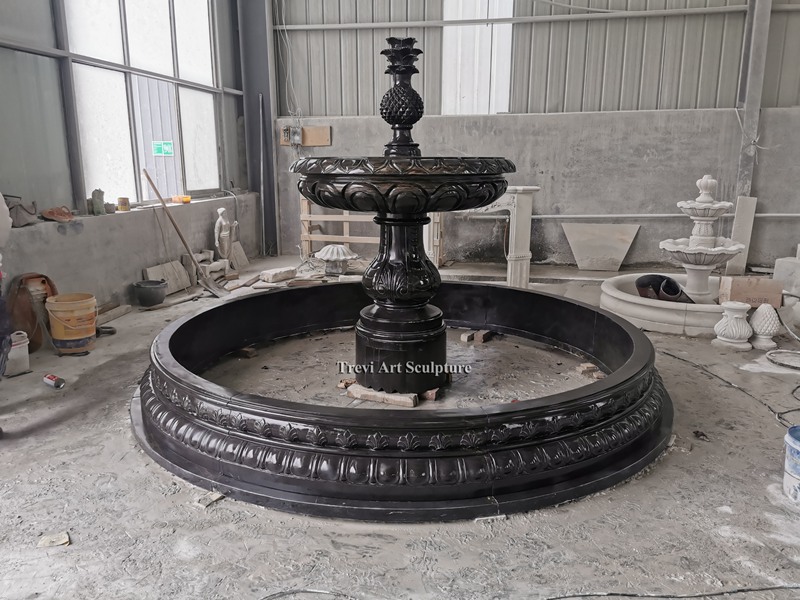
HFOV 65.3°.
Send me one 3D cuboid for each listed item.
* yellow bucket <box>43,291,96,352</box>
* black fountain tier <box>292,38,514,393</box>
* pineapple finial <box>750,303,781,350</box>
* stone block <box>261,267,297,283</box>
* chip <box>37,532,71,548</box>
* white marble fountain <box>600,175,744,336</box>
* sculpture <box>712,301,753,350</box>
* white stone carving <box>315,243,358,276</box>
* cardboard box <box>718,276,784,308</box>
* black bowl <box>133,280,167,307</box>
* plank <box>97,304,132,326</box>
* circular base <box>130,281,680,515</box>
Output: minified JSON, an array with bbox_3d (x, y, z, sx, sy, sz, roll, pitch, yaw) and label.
[{"bbox_3d":[-2.325,0.174,4.438,0.310,0.380,0.310,-7,15,-28],"label":"yellow bucket"},{"bbox_3d":[0.019,-0.494,3.800,1.308,2.057,1.308,0,13,0],"label":"black fountain tier"},{"bbox_3d":[2.615,0.180,4.444,0.195,0.300,0.195,2,13,10],"label":"pineapple finial"},{"bbox_3d":[-1.364,-0.286,7.096,0.180,0.085,0.400,8,15,32],"label":"stone block"},{"bbox_3d":[-1.225,0.854,2.236,0.105,0.018,0.065,-4,13,-14],"label":"chip"},{"bbox_3d":[2.518,-0.438,5.193,1.570,1.175,1.570,2,13,10],"label":"white marble fountain"},{"bbox_3d":[2.384,0.179,4.455,0.260,0.300,0.260,4,14,18],"label":"sculpture"},{"bbox_3d":[-0.741,-0.468,7.231,0.500,0.325,0.500,0,13,0],"label":"white stone carving"},{"bbox_3d":[2.724,-0.065,4.838,0.360,0.200,0.220,2,13,10],"label":"cardboard box"},{"bbox_3d":[-2.371,-0.060,5.893,0.300,0.190,0.300,0,13,0],"label":"black bowl"},{"bbox_3d":[-2.524,0.152,5.313,0.130,0.035,0.800,1,13,4],"label":"plank"},{"bbox_3d":[0.017,0.337,3.989,3.228,0.375,3.228,0,13,0],"label":"circular base"}]

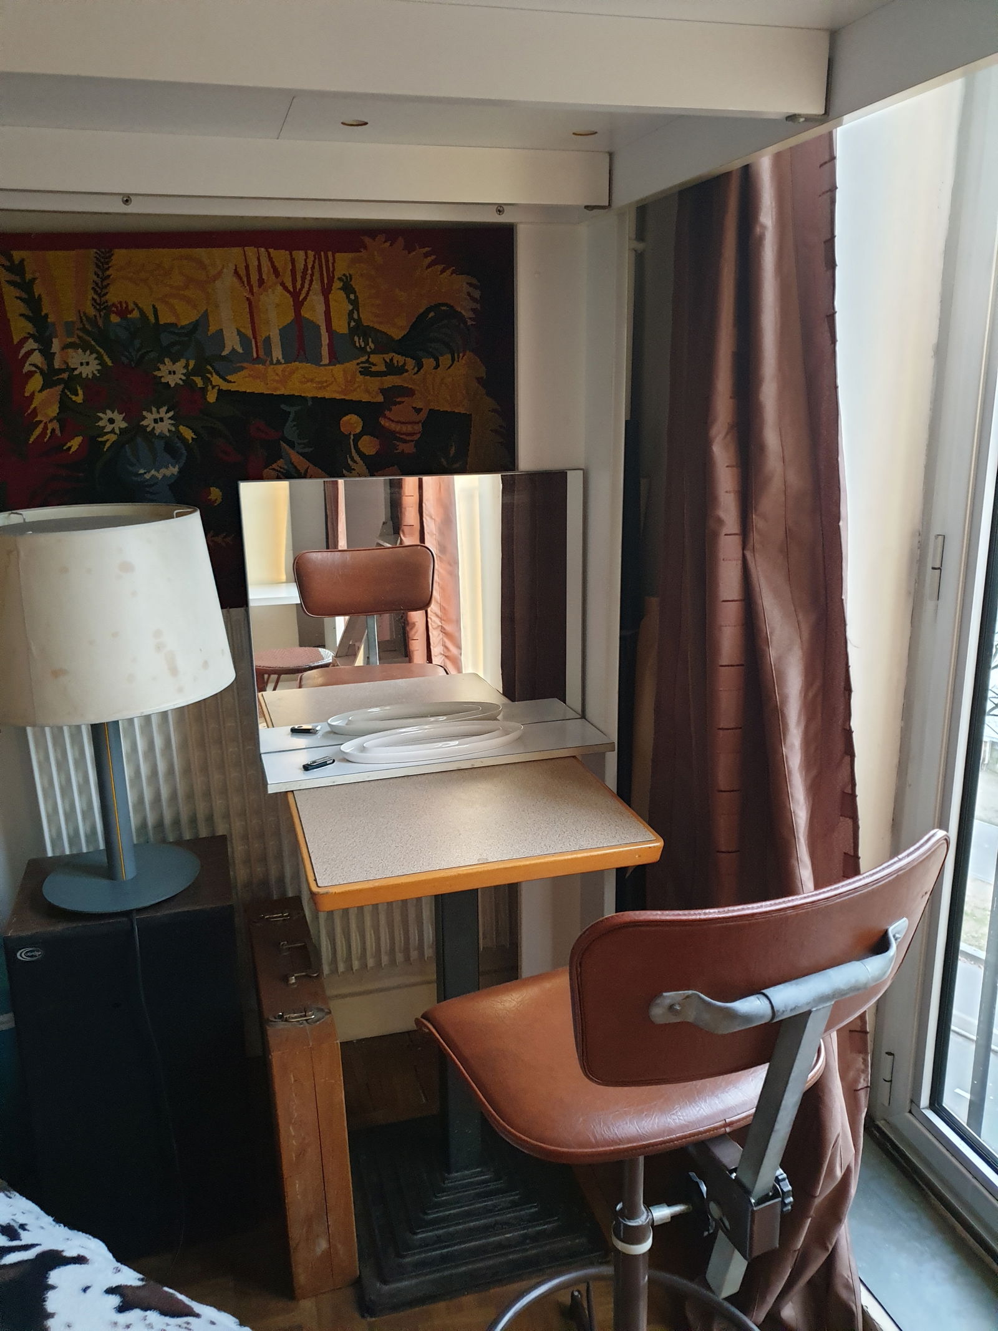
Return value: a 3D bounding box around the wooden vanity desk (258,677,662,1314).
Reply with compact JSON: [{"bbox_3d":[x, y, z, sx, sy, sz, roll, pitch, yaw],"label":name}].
[{"bbox_3d":[-0.059,0.561,1.645,0.540,0.770,0.519,-5,15,-15],"label":"wooden vanity desk"}]

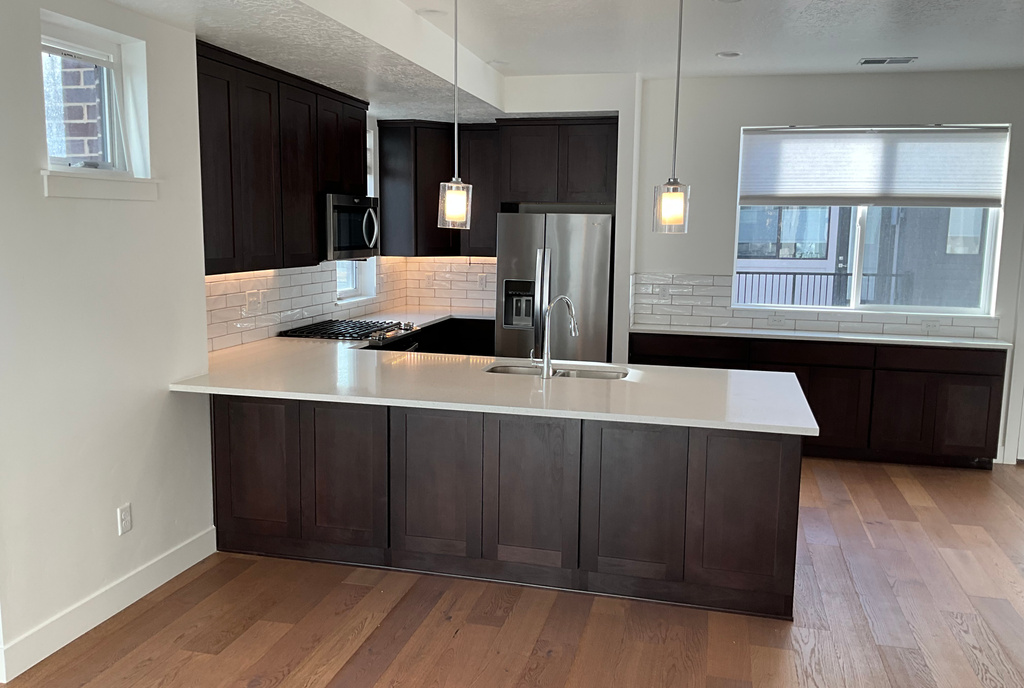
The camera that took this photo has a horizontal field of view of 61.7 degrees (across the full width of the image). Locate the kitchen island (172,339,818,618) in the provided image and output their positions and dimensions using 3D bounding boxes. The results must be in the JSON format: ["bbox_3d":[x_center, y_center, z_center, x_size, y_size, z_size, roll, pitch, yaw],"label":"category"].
[{"bbox_3d":[-0.057,0.619,4.242,2.815,0.914,1.278,3,8,14],"label":"kitchen island"}]

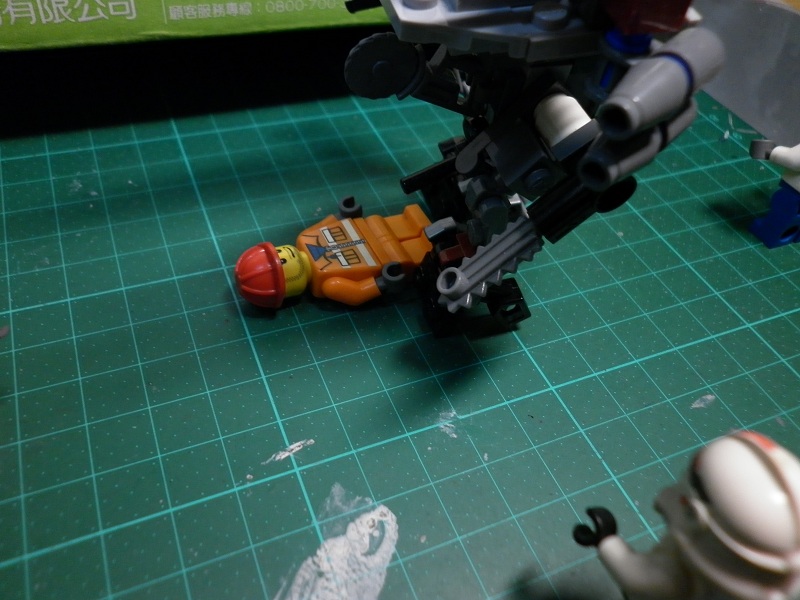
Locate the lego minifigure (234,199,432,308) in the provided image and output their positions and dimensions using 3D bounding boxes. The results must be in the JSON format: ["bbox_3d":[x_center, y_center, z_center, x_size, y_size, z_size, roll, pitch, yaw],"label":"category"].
[{"bbox_3d":[-0.012,-0.008,0.134,0.042,0.013,0.025,-14,50,-23],"label":"lego minifigure"}]

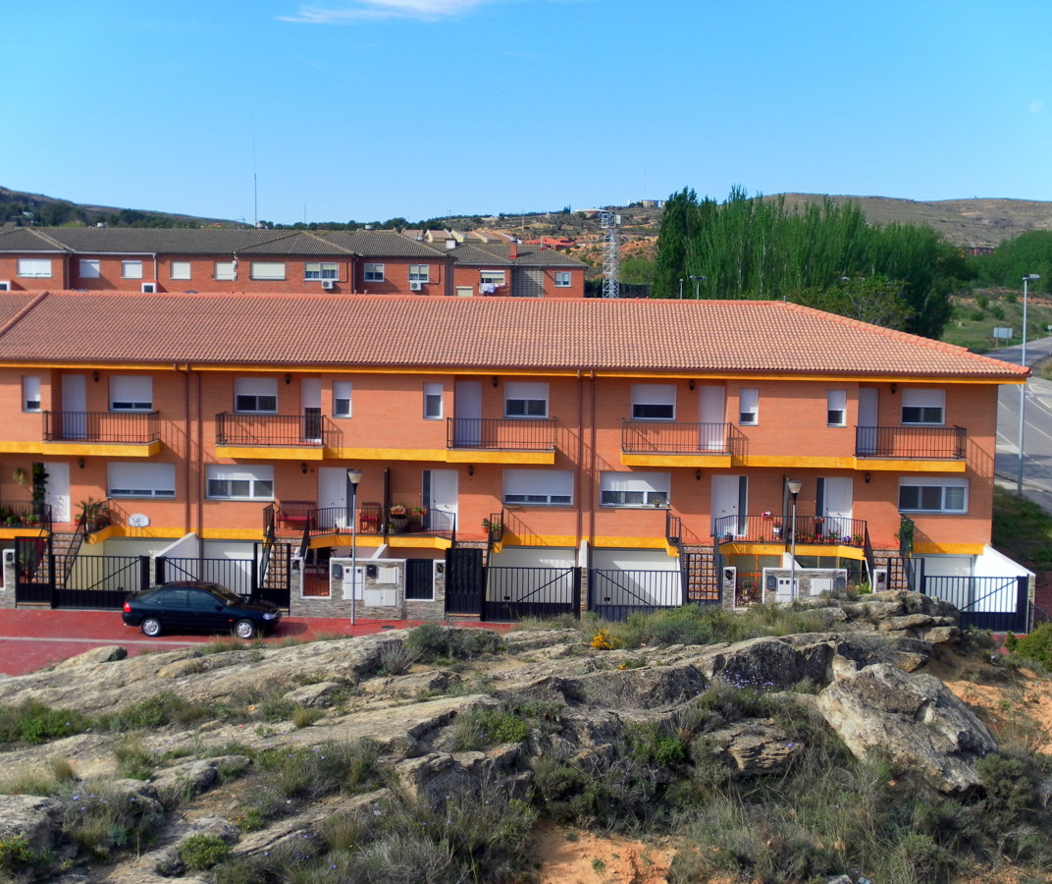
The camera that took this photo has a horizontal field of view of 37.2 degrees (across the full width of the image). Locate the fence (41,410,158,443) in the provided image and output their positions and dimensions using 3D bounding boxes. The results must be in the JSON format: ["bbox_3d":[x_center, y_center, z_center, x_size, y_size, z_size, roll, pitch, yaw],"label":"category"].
[{"bbox_3d":[-14.362,-0.530,53.052,3.587,0.982,1.380,1,5,2],"label":"fence"}]

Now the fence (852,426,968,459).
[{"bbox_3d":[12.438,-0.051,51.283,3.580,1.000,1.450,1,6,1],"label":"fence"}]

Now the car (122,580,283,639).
[{"bbox_3d":[-9.464,4.862,45.878,4.556,1.420,1.750,1,5,2],"label":"car"}]

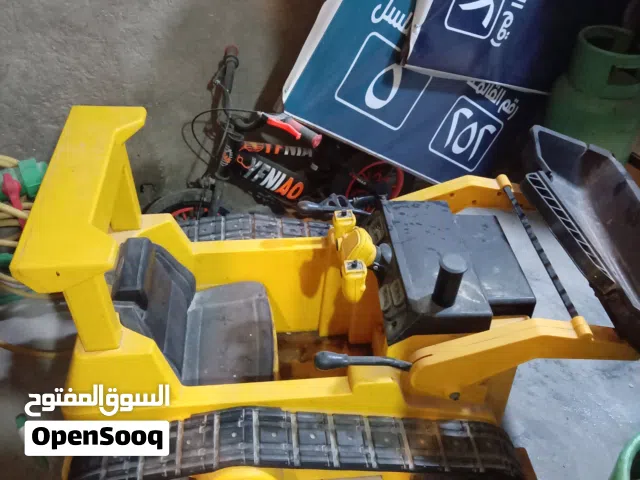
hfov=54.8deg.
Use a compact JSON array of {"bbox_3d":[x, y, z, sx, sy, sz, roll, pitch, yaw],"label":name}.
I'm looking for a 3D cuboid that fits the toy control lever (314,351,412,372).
[{"bbox_3d":[0.070,0.191,0.965,0.153,0.031,0.030,5,38,-9],"label":"toy control lever"}]

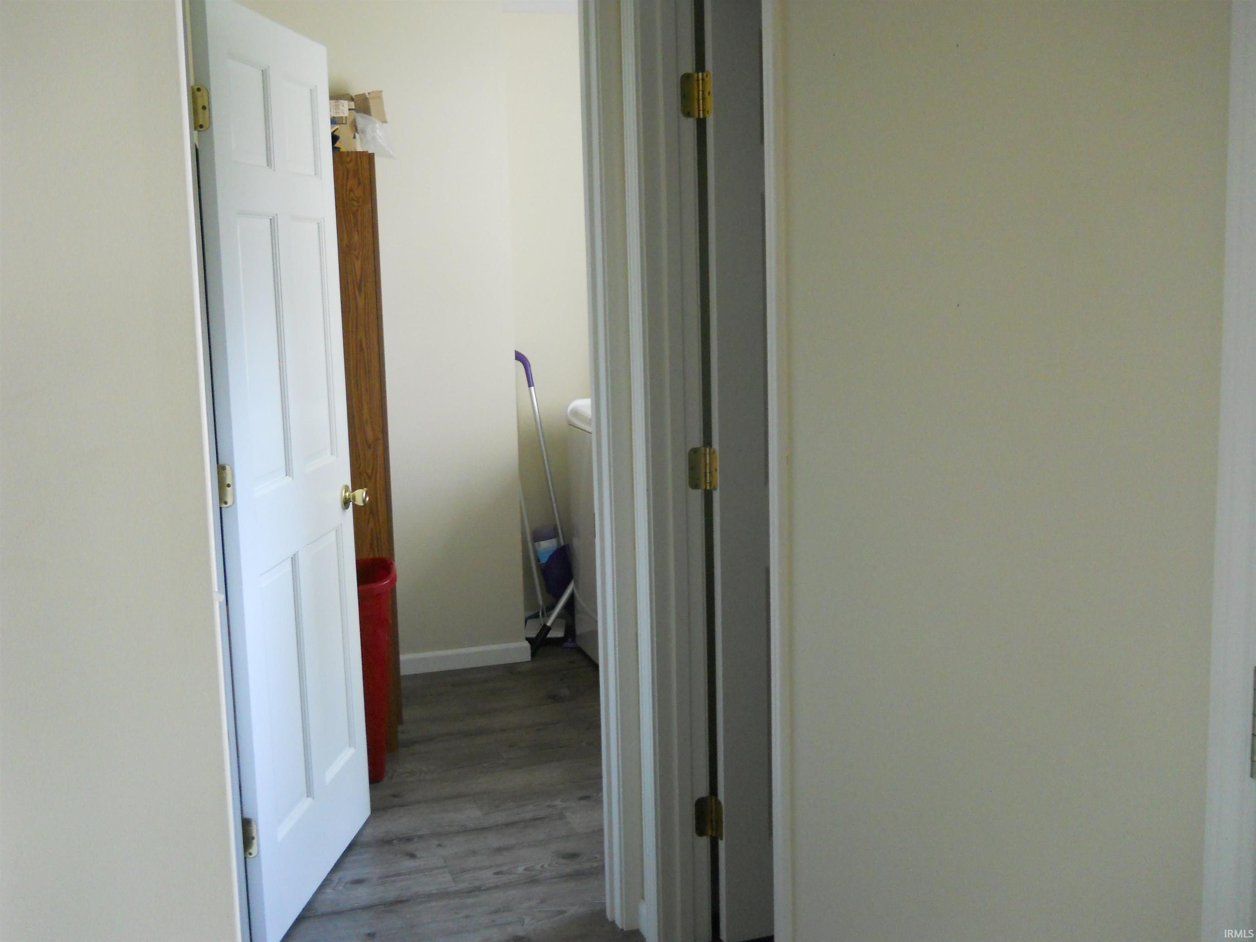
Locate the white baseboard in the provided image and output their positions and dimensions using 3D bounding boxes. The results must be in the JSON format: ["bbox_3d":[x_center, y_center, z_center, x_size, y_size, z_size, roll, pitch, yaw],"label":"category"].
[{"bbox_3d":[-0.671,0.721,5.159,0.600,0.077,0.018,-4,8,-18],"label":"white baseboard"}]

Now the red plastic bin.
[{"bbox_3d":[-0.827,0.602,4.047,0.290,0.605,0.410,-3,7,-12],"label":"red plastic bin"}]

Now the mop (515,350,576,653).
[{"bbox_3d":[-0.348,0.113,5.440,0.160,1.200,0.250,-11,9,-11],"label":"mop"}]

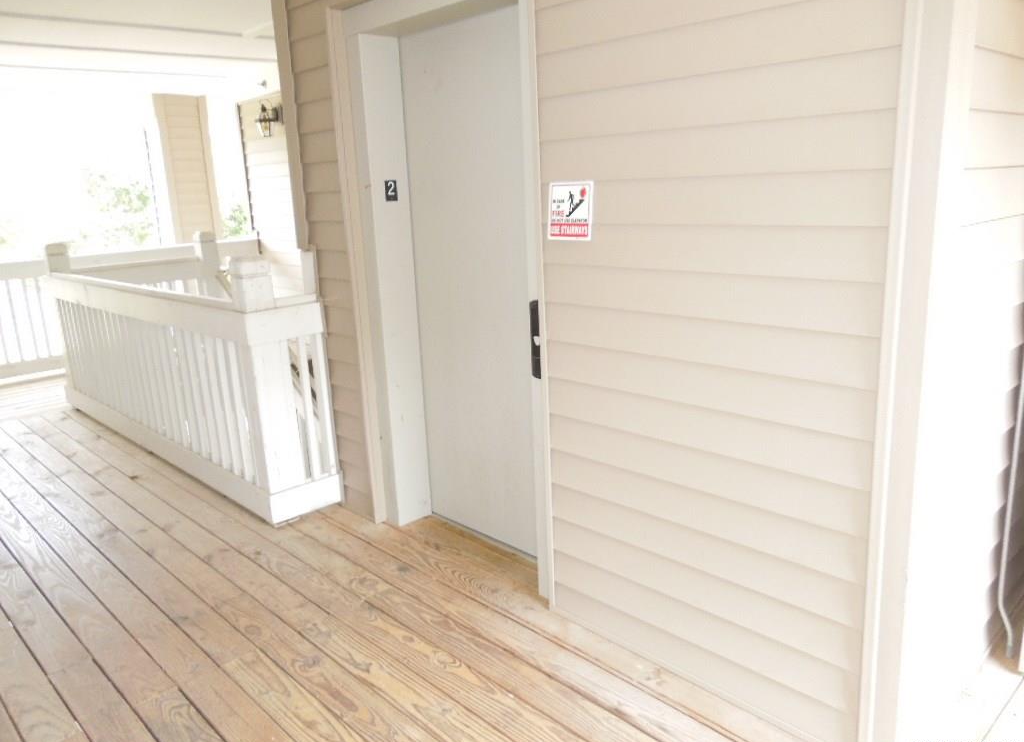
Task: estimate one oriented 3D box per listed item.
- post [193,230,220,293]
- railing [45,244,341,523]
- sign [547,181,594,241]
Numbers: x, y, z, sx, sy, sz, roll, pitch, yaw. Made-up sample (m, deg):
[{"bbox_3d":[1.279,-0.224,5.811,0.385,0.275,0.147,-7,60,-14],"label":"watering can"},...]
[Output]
[{"bbox_3d":[-2.626,-0.580,6.554,0.144,1.278,0.144,-16,19,-43],"label":"post"},{"bbox_3d":[-2.236,-0.149,4.726,0.375,1.278,3.378,-16,19,-43],"label":"railing"},{"bbox_3d":[0.181,-0.496,2.303,0.006,0.176,0.174,-9,14,-44],"label":"sign"}]

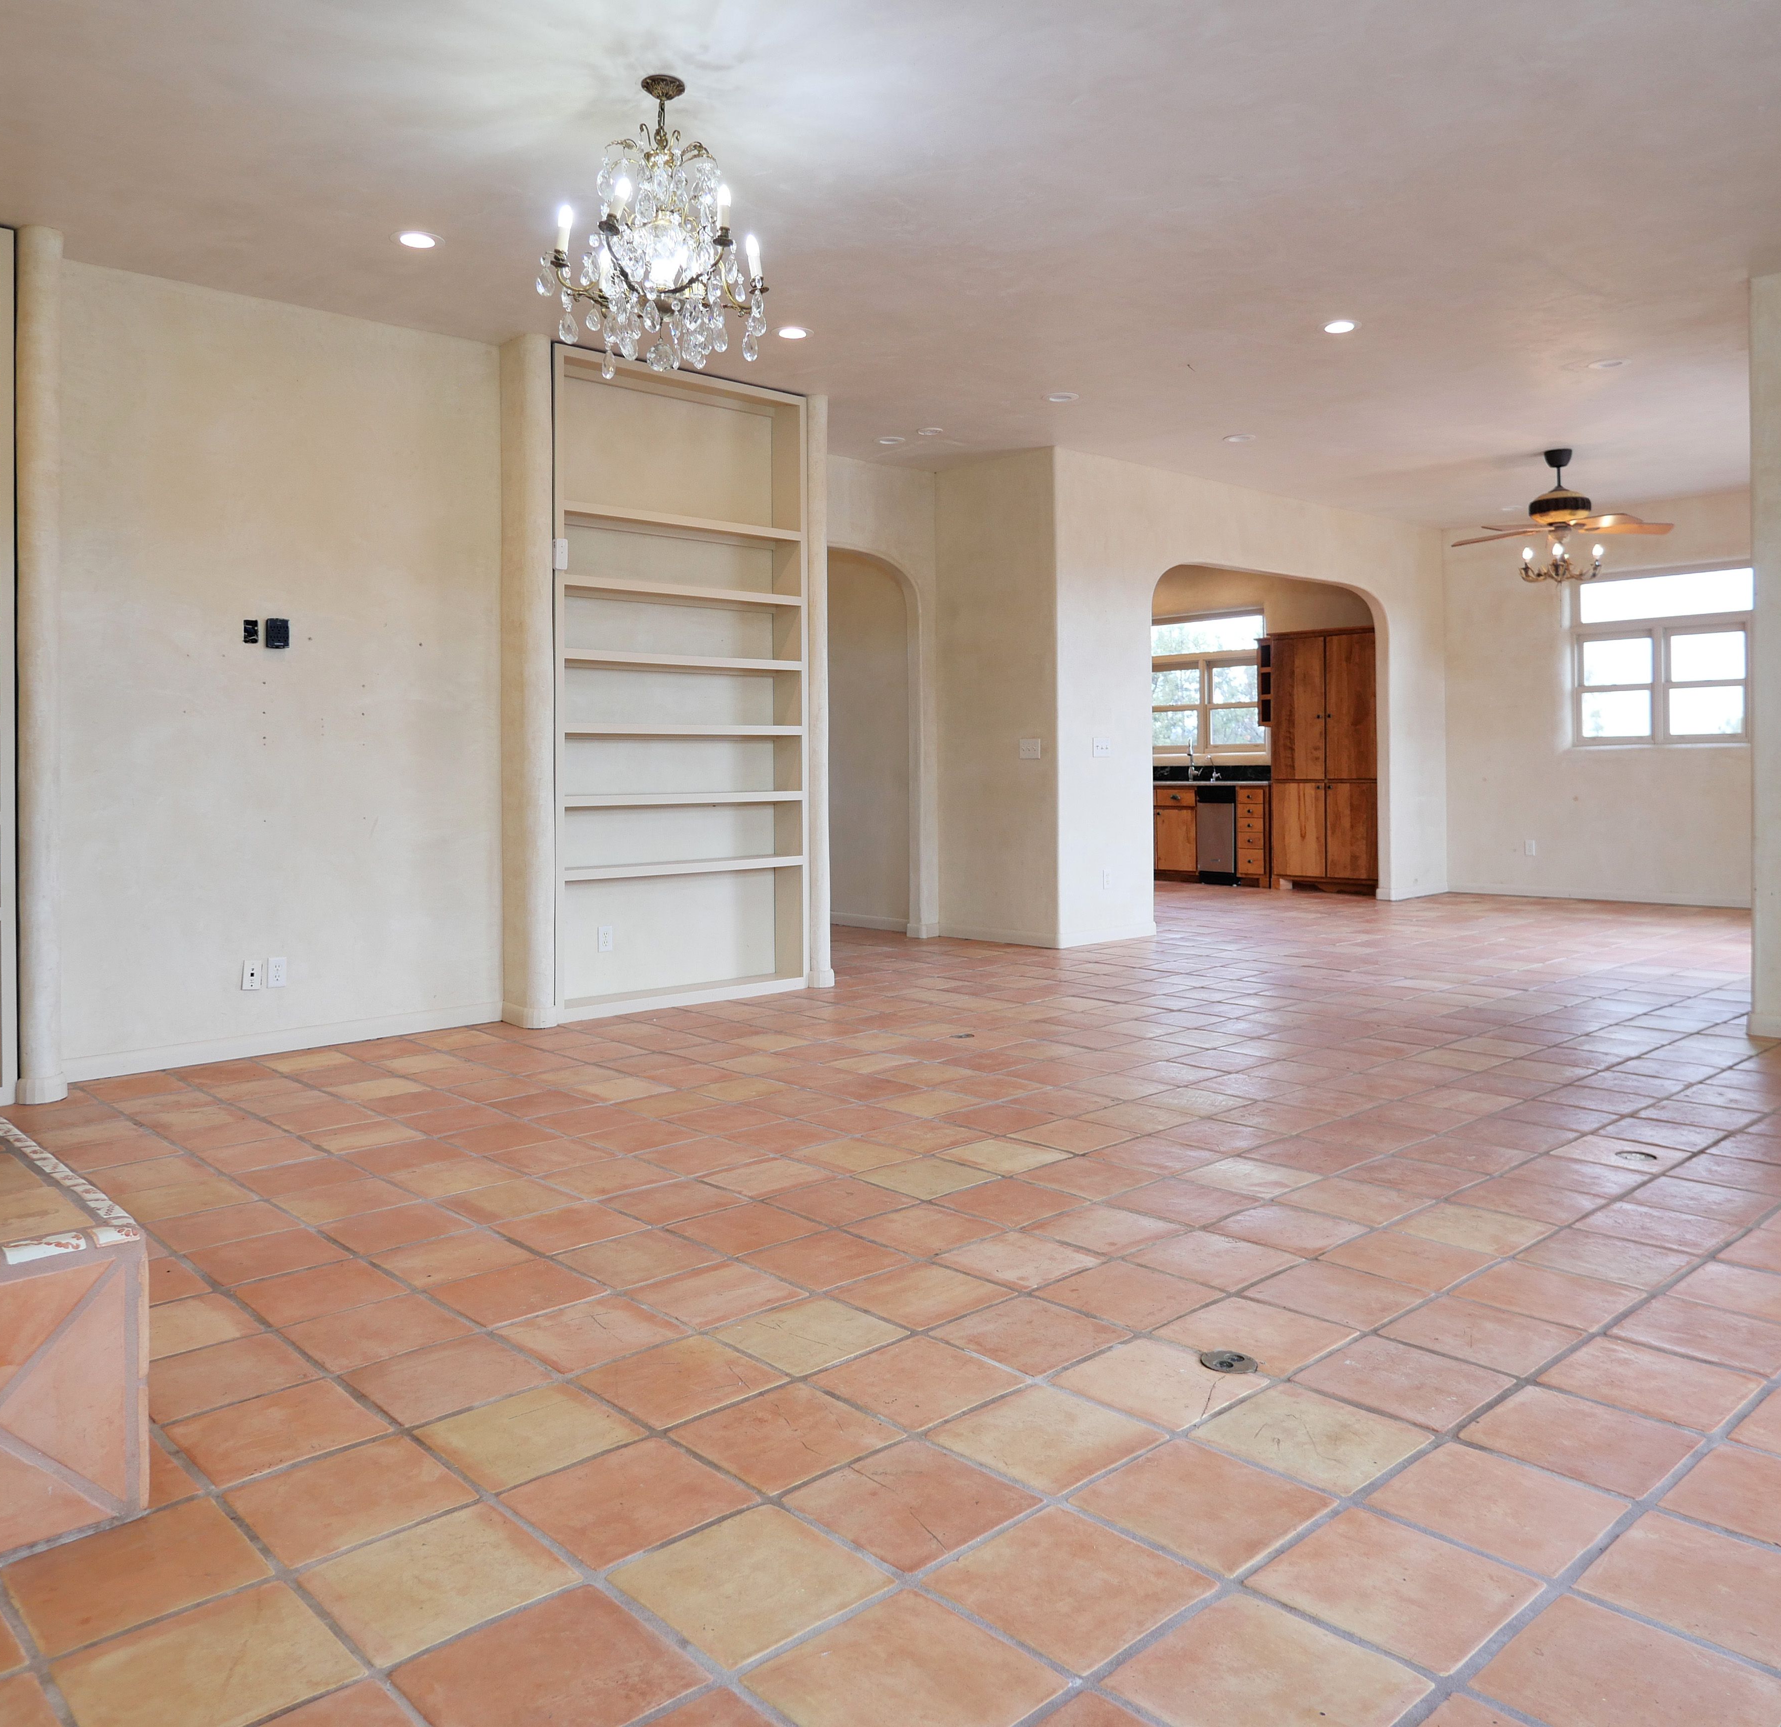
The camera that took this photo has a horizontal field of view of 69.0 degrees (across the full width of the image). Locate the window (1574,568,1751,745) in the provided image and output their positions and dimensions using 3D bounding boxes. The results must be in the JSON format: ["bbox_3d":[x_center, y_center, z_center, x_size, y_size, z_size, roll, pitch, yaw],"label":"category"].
[{"bbox_3d":[5.906,-1.589,9.920,1.196,1.351,0.130,2,4,42],"label":"window"}]

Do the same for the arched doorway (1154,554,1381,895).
[{"bbox_3d":[2.796,-0.820,9.377,2.913,2.397,0.170,-3,4,-39],"label":"arched doorway"}]

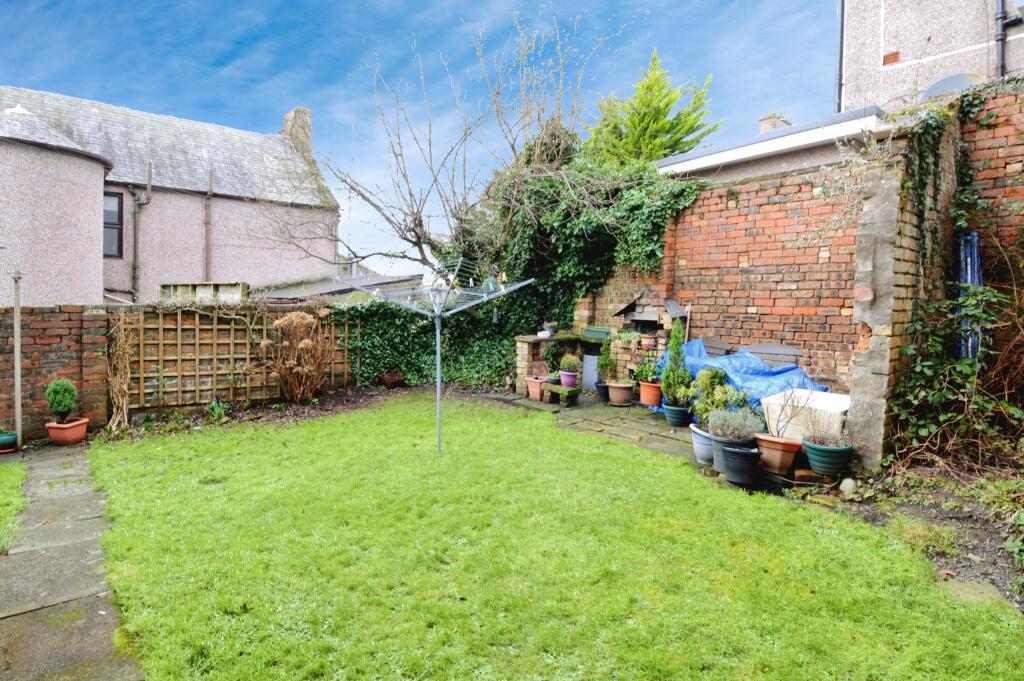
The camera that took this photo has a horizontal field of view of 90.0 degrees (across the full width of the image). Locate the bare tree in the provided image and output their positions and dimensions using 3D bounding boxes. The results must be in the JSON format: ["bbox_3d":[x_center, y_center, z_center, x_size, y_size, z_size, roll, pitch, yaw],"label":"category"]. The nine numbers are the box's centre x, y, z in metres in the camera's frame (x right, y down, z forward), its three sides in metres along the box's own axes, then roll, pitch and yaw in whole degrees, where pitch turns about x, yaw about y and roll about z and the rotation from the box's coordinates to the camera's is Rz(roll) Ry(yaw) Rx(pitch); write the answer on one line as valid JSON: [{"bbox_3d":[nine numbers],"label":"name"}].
[{"bbox_3d":[-1.099,-2.201,9.026,6.300,6.500,4.700,2,3,0],"label":"bare tree"}]

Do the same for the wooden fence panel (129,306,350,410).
[{"bbox_3d":[-3.657,0.198,7.269,2.950,1.300,0.050,0,4,-35],"label":"wooden fence panel"}]

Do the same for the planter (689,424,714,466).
[{"bbox_3d":[2.208,1.145,5.640,0.450,0.370,0.450,3,3,24],"label":"planter"}]

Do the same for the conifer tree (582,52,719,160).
[{"bbox_3d":[3.221,-2.703,11.455,3.600,7.600,3.600,2,3,0],"label":"conifer tree"}]

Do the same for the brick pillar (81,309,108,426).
[{"bbox_3d":[-5.105,0.356,6.255,0.250,1.480,0.270,0,4,-35],"label":"brick pillar"}]

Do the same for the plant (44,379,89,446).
[{"bbox_3d":[-5.050,0.787,5.793,0.320,0.700,0.310,1,3,-14],"label":"plant"}]

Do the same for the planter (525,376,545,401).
[{"bbox_3d":[0.430,0.769,8.501,0.310,0.360,0.310,4,4,33],"label":"planter"}]

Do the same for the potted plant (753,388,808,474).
[{"bbox_3d":[2.744,0.913,5.222,0.440,0.840,0.440,3,3,27],"label":"potted plant"}]

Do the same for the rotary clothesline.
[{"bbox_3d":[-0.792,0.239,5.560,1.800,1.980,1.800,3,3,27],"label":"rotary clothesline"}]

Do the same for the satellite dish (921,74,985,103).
[{"bbox_3d":[5.868,-3.217,6.800,0.720,0.700,0.220,5,4,44],"label":"satellite dish"}]

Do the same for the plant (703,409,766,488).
[{"bbox_3d":[2.203,1.017,5.046,0.500,0.690,0.480,3,3,24],"label":"plant"}]

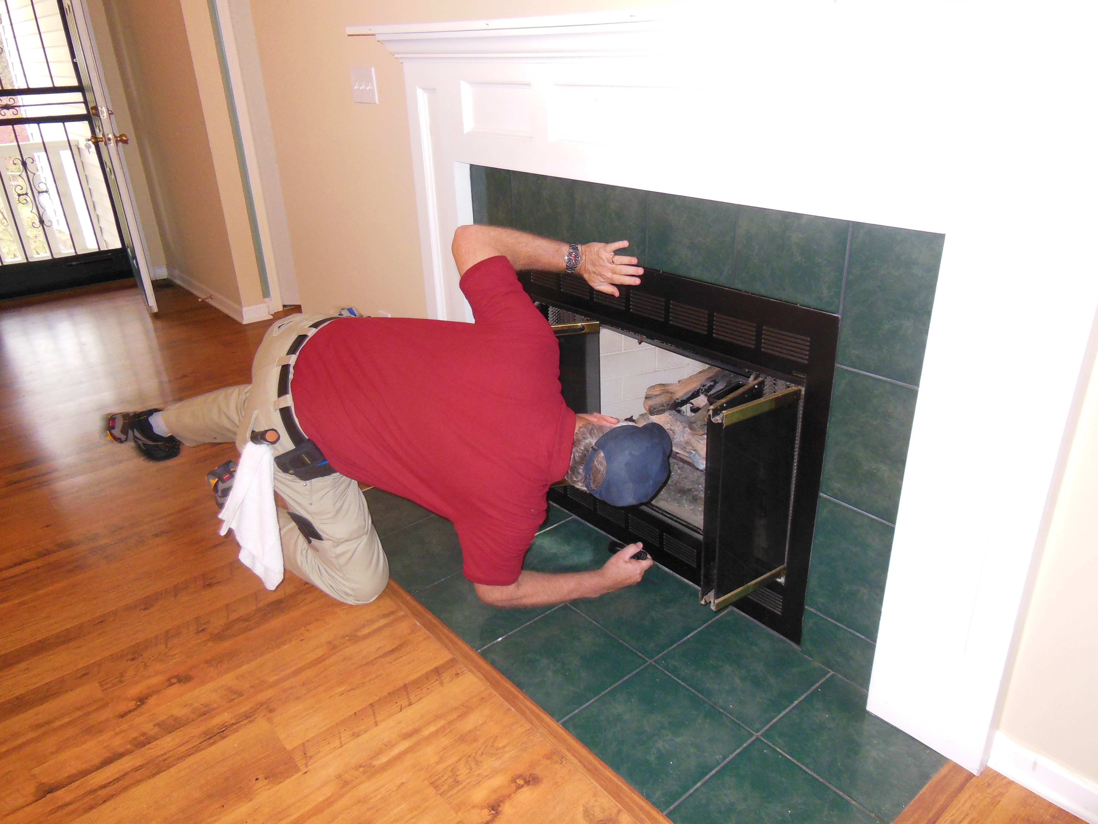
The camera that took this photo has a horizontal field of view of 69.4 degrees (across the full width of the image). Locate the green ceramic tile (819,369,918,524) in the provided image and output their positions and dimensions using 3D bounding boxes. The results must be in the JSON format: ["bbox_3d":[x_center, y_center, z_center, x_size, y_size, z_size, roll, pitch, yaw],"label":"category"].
[{"bbox_3d":[0.643,0.066,1.602,0.010,0.296,0.175,-21,30,-34],"label":"green ceramic tile"}]

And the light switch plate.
[{"bbox_3d":[-0.630,-1.112,2.701,0.012,0.115,0.167,-21,31,-35],"label":"light switch plate"}]

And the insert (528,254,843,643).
[{"bbox_3d":[0.312,0.013,2.139,0.600,0.841,1.041,-21,31,-35],"label":"insert"}]

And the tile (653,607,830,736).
[{"bbox_3d":[0.455,0.604,1.874,0.289,0.010,0.300,-21,30,-34],"label":"tile"}]

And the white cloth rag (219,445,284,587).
[{"bbox_3d":[-0.755,0.263,2.015,0.150,0.370,0.070,7,27,19],"label":"white cloth rag"}]

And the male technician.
[{"bbox_3d":[-0.676,-0.013,2.162,2.000,0.950,0.660,7,27,19],"label":"male technician"}]

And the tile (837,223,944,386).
[{"bbox_3d":[0.637,-0.203,1.462,0.010,0.298,0.198,-21,31,-35],"label":"tile"}]

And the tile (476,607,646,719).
[{"bbox_3d":[0.037,0.596,1.923,0.285,0.010,0.301,-21,31,-35],"label":"tile"}]

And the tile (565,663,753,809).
[{"bbox_3d":[0.233,0.689,1.712,0.288,0.010,0.300,-21,30,-34],"label":"tile"}]

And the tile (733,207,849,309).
[{"bbox_3d":[0.486,-0.319,1.604,0.010,0.195,0.258,-21,31,-35],"label":"tile"}]

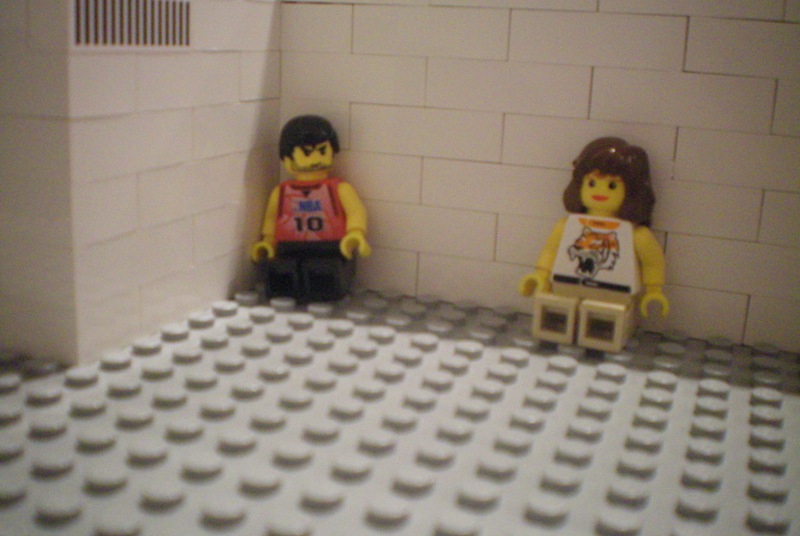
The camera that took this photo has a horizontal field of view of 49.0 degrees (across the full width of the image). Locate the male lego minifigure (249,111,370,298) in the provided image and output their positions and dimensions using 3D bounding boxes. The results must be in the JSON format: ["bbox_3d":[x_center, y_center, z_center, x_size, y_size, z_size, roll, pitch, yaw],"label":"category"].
[{"bbox_3d":[-0.018,-0.013,0.176,0.024,0.035,0.018,2,13,-1],"label":"male lego minifigure"}]

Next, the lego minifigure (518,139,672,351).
[{"bbox_3d":[0.035,-0.006,0.156,0.027,0.035,0.018,9,16,24],"label":"lego minifigure"}]

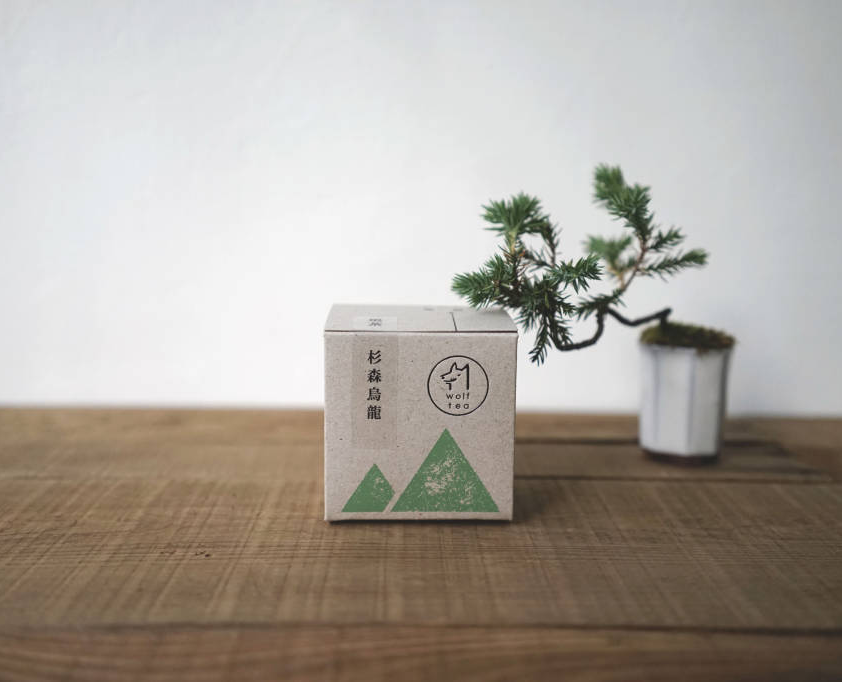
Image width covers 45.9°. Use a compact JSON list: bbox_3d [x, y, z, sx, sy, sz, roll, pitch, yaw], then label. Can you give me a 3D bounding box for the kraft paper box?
[{"bbox_3d":[-0.001,0.034,0.508,0.090,0.092,0.076,0,11,-1],"label":"kraft paper box"}]

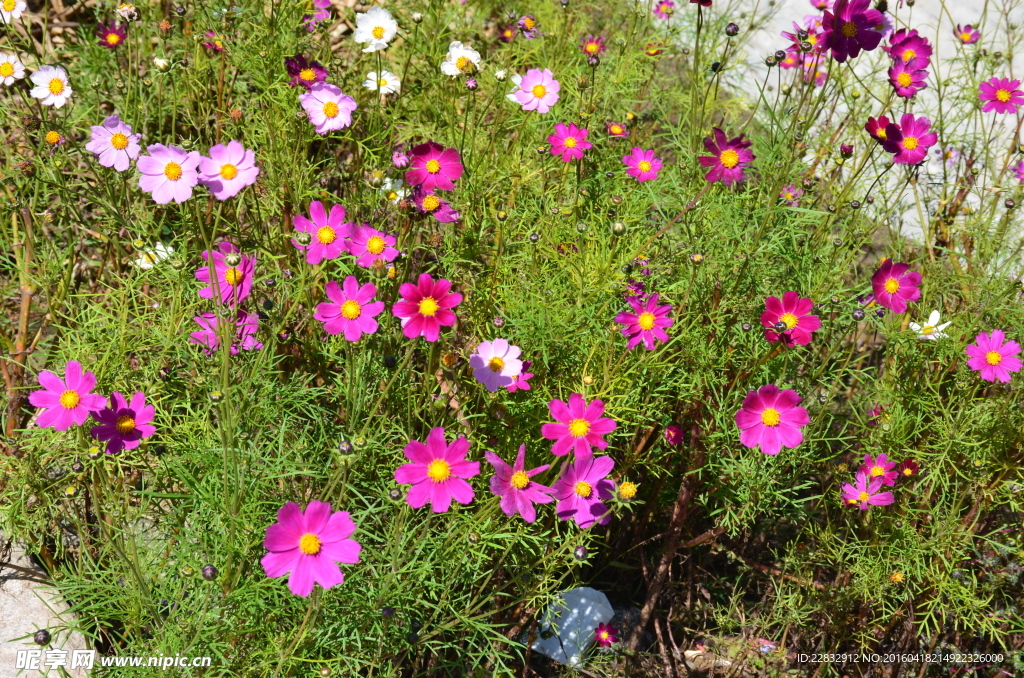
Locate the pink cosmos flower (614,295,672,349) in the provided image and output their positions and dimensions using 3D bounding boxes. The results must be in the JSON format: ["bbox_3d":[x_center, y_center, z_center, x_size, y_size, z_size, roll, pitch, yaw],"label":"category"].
[{"bbox_3d":[0.138,-0.018,2.330,0.061,0.061,0.020,3,-12,7],"label":"pink cosmos flower"}]

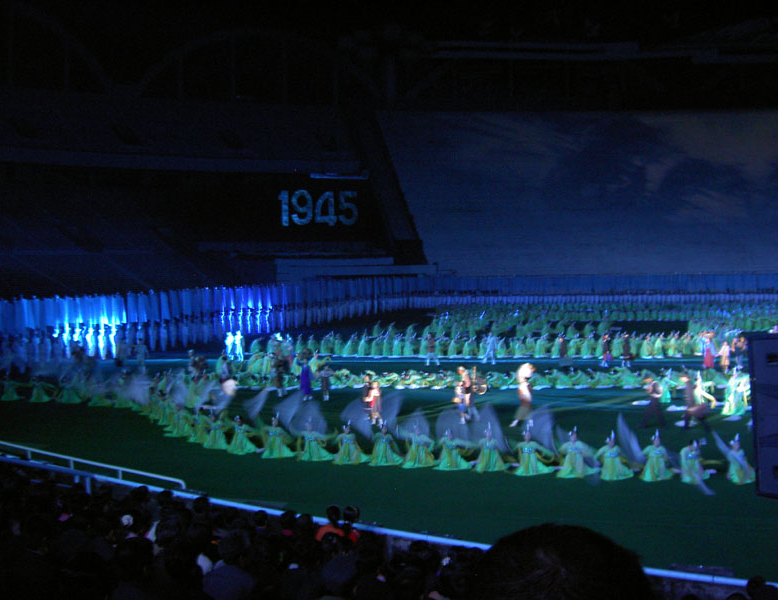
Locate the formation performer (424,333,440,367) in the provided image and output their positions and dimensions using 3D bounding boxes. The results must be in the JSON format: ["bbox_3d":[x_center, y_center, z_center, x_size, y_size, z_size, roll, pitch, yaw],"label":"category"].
[{"bbox_3d":[2.075,2.417,44.000,0.750,1.660,0.500,0,2,-10],"label":"formation performer"}]

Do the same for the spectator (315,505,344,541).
[{"bbox_3d":[-0.654,3.343,12.172,0.500,1.250,0.750,1,3,30],"label":"spectator"}]

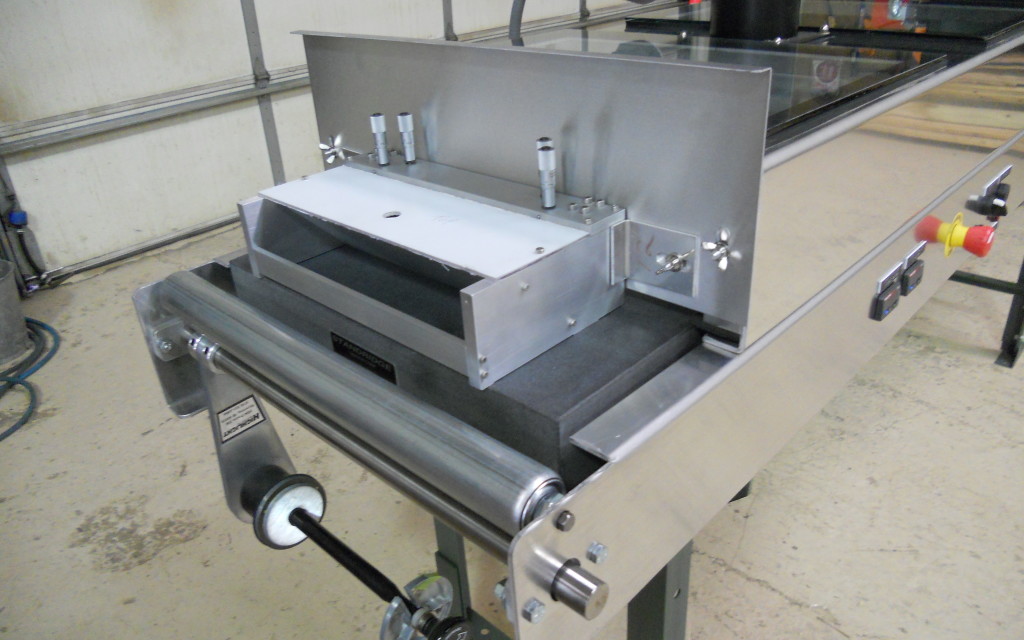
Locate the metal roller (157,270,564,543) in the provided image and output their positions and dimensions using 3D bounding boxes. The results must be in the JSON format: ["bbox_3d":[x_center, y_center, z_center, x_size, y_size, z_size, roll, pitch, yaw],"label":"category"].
[{"bbox_3d":[-0.168,0.050,0.698,0.528,0.051,0.051,22,37,39],"label":"metal roller"}]

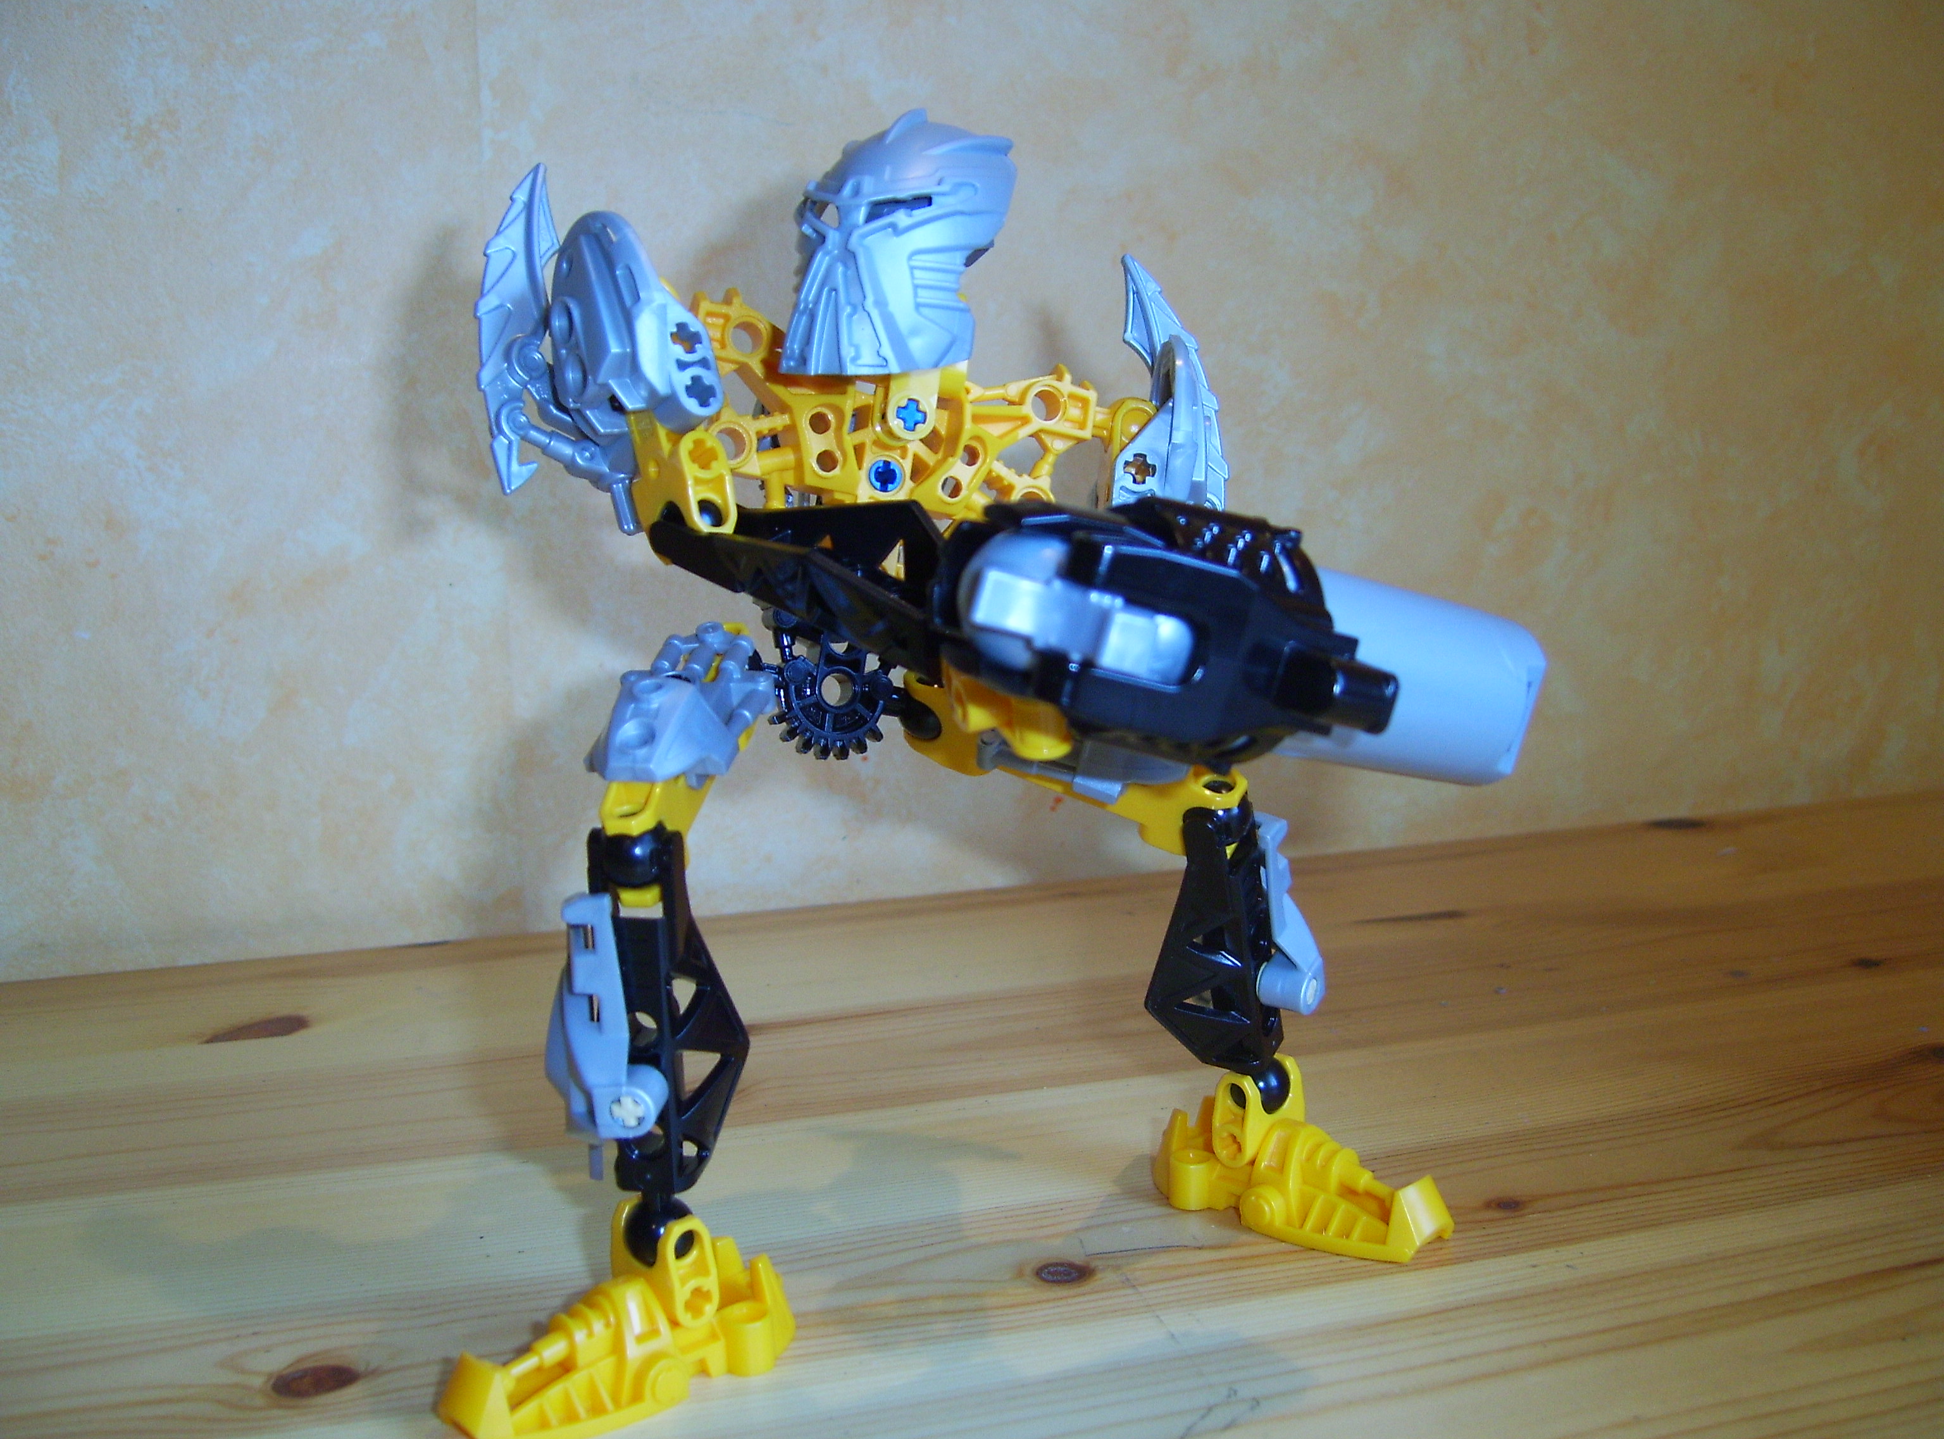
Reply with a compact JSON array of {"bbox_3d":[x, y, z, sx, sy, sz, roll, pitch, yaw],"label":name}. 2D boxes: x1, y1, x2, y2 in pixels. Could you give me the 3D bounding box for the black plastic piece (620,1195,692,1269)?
[{"bbox_3d":[-0.045,0.073,0.305,0.010,0.011,0.010,0,14,0],"label":"black plastic piece"}]

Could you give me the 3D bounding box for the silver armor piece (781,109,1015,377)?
[{"bbox_3d":[-0.010,-0.069,0.308,0.030,0.037,0.027,9,19,34],"label":"silver armor piece"}]

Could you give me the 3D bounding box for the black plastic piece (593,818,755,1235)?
[{"bbox_3d":[-0.043,0.043,0.302,0.015,0.058,0.018,8,15,42],"label":"black plastic piece"}]

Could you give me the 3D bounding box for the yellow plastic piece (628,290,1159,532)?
[{"bbox_3d":[-0.011,-0.045,0.315,0.072,0.036,0.034,3,19,-8],"label":"yellow plastic piece"}]

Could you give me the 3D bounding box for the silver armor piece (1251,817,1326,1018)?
[{"bbox_3d":[0.049,0.032,0.334,0.012,0.034,0.013,8,36,28],"label":"silver armor piece"}]

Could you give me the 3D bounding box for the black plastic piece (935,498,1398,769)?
[{"bbox_3d":[0.024,-0.010,0.262,0.049,0.027,0.028,6,14,-21],"label":"black plastic piece"}]

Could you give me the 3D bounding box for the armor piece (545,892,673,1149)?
[{"bbox_3d":[-0.052,0.043,0.293,0.014,0.035,0.012,8,15,42],"label":"armor piece"}]

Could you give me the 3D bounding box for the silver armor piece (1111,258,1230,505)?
[{"bbox_3d":[0.030,-0.047,0.316,0.016,0.044,0.029,-1,15,24],"label":"silver armor piece"}]

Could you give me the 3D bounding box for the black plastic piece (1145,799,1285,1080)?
[{"bbox_3d":[0.040,0.036,0.342,0.018,0.056,0.015,8,36,28],"label":"black plastic piece"}]

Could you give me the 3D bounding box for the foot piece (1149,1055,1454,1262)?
[{"bbox_3d":[0.056,0.069,0.357,0.048,0.028,0.023,10,17,36],"label":"foot piece"}]

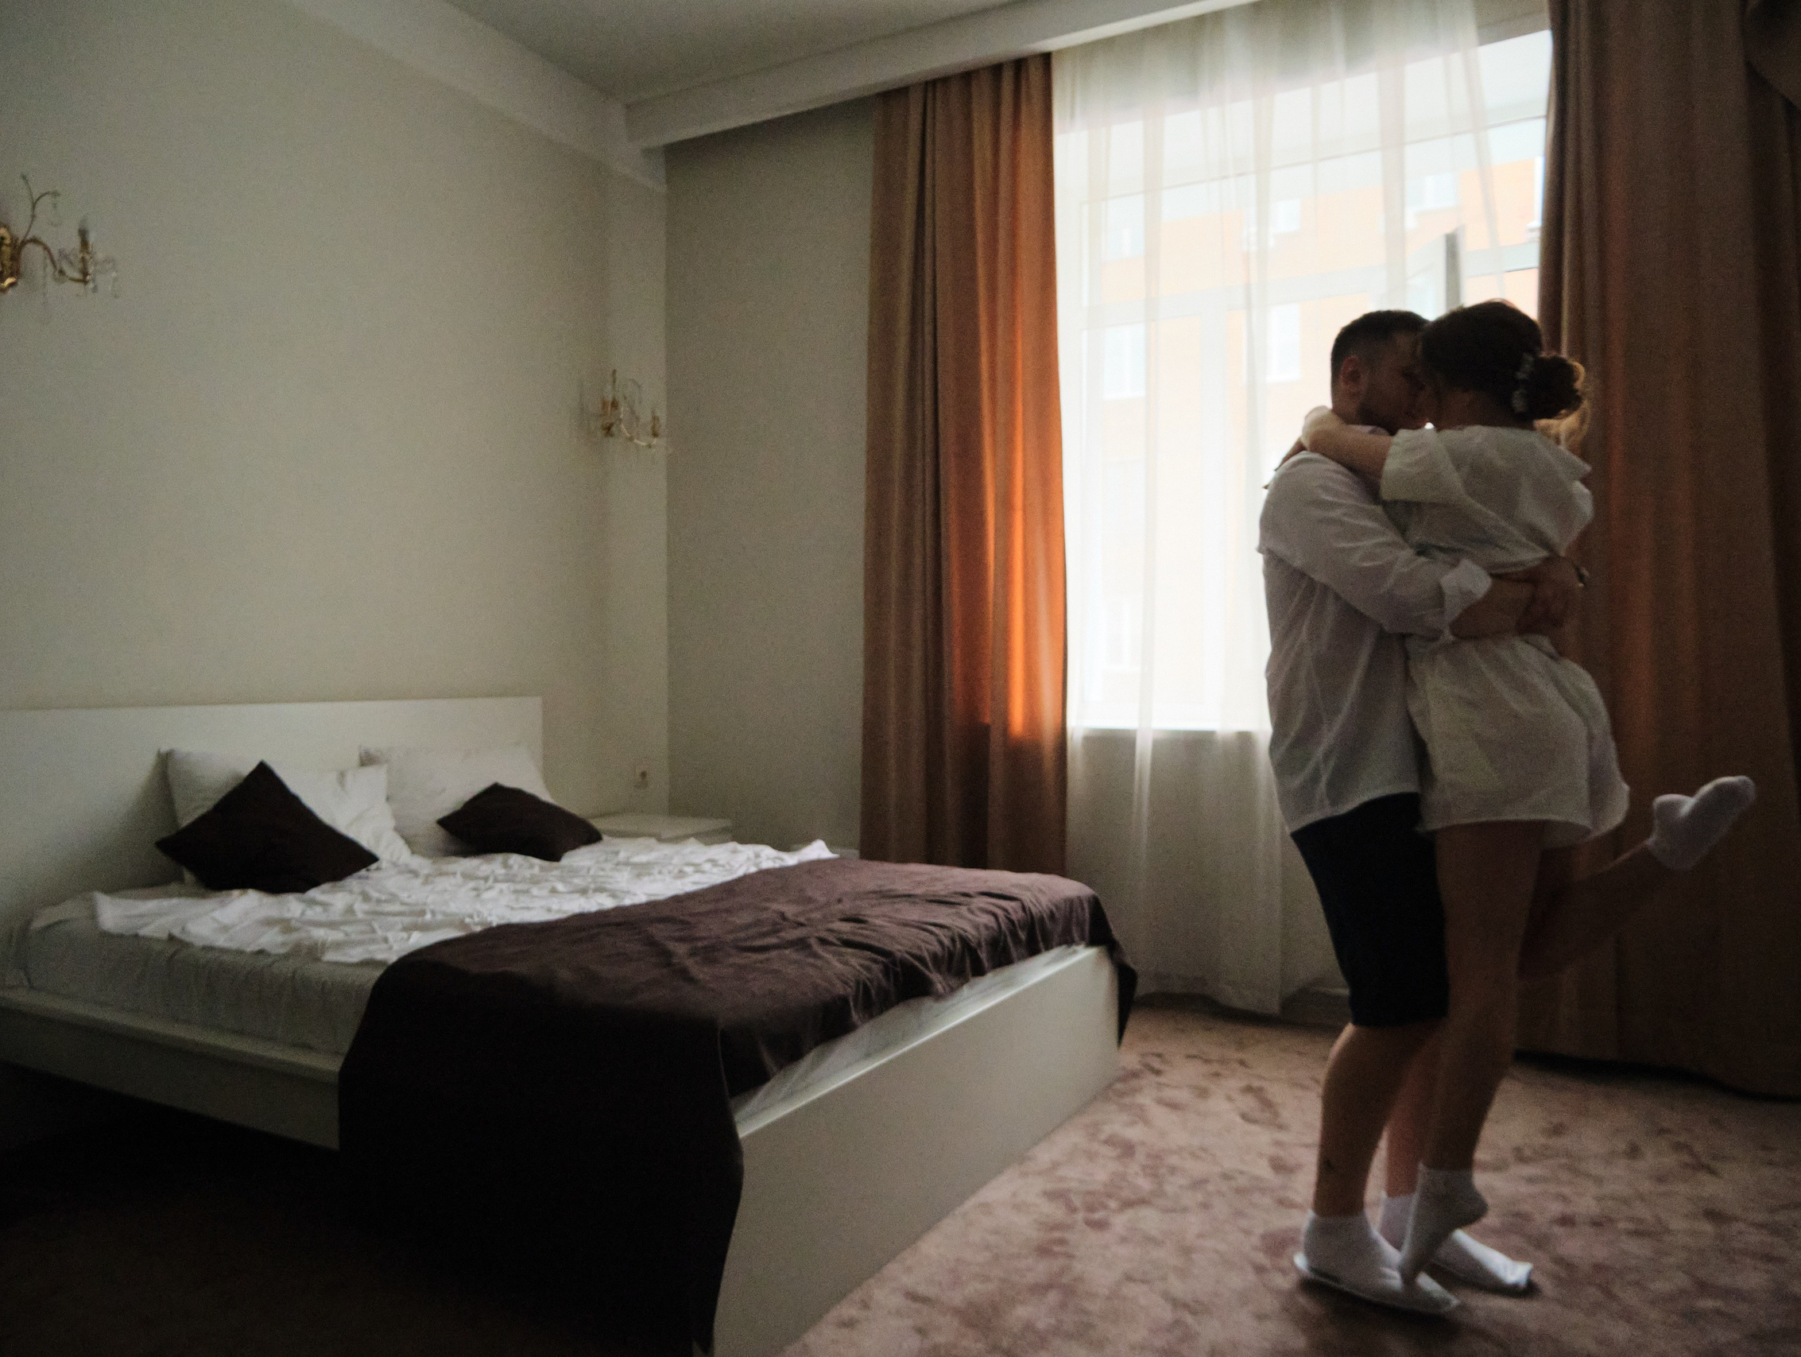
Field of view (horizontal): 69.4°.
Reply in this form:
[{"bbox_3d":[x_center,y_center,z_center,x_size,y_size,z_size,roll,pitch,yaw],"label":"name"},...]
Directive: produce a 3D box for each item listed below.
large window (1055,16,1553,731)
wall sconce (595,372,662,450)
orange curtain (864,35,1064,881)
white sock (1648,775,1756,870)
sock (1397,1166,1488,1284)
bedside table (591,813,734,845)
[{"bbox_3d":[1.267,-0.865,4.181,1.780,2.080,0.250,0,0,29],"label":"large window"},{"bbox_3d":[-1.026,-1.029,4.884,0.180,0.270,0.330,0,0,29],"label":"wall sconce"},{"bbox_3d":[0.204,-0.515,4.477,0.770,3.150,0.170,0,0,29],"label":"orange curtain"},{"bbox_3d":[1.281,0.230,2.080,0.195,0.125,0.090,-24,-15,37],"label":"white sock"},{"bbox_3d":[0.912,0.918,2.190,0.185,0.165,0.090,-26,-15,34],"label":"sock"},{"bbox_3d":[-0.937,0.799,4.683,0.480,0.550,0.400,0,0,29],"label":"bedside table"}]

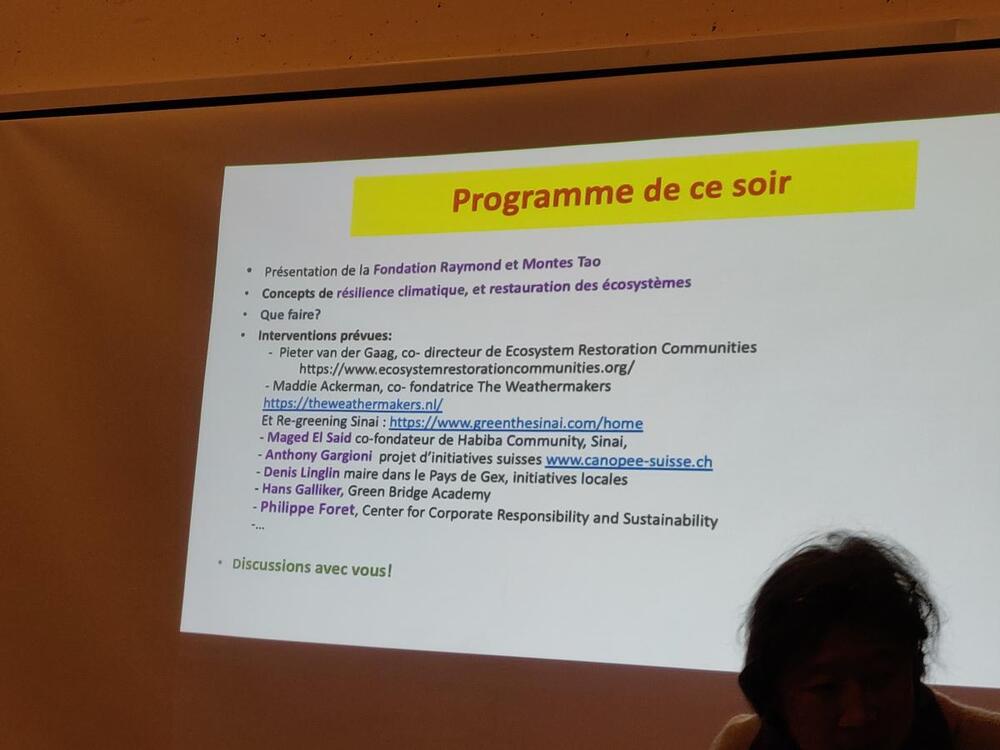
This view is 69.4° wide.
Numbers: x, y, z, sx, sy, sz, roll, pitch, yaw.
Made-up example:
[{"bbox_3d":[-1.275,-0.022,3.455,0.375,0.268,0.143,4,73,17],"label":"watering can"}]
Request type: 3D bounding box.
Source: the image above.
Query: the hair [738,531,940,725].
[{"bbox_3d":[0.408,0.305,0.885,0.212,0.225,0.215,7,9,16],"label":"hair"}]

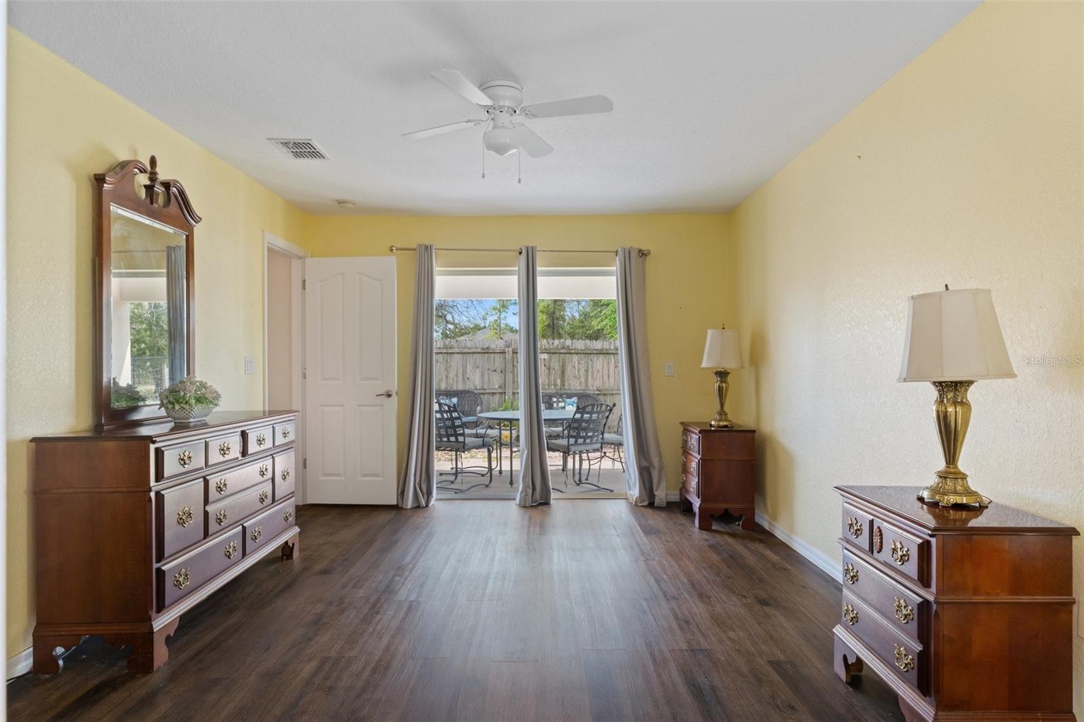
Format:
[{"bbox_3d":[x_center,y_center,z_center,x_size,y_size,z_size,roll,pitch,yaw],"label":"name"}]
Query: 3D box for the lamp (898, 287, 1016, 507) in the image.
[{"bbox_3d":[1.395,0.105,2.150,0.335,0.745,0.335,0,0,0],"label":"lamp"}]

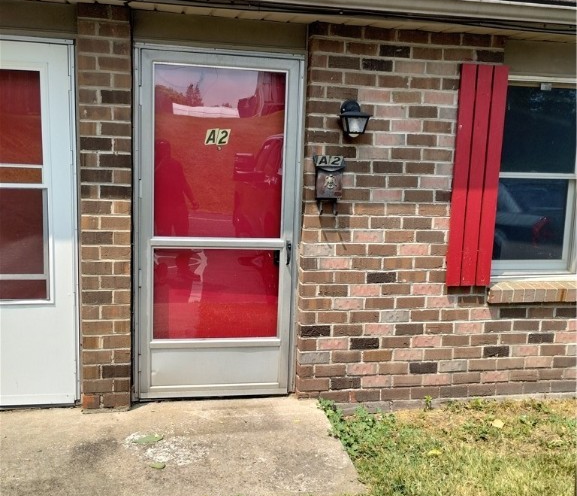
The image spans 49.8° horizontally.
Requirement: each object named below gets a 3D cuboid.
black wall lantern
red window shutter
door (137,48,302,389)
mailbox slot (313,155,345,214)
[{"bbox_3d":[0.361,-0.733,3.511,0.161,0.215,0.180,0,8,-12],"label":"black wall lantern"},{"bbox_3d":[1.144,-0.426,3.799,0.303,1.331,0.035,0,8,-12],"label":"red window shutter"},{"bbox_3d":[-0.415,-0.103,3.657,0.965,2.023,0.100,0,8,-12],"label":"door"},{"bbox_3d":[0.226,-0.367,3.586,0.171,0.341,0.085,0,8,-12],"label":"mailbox slot"}]

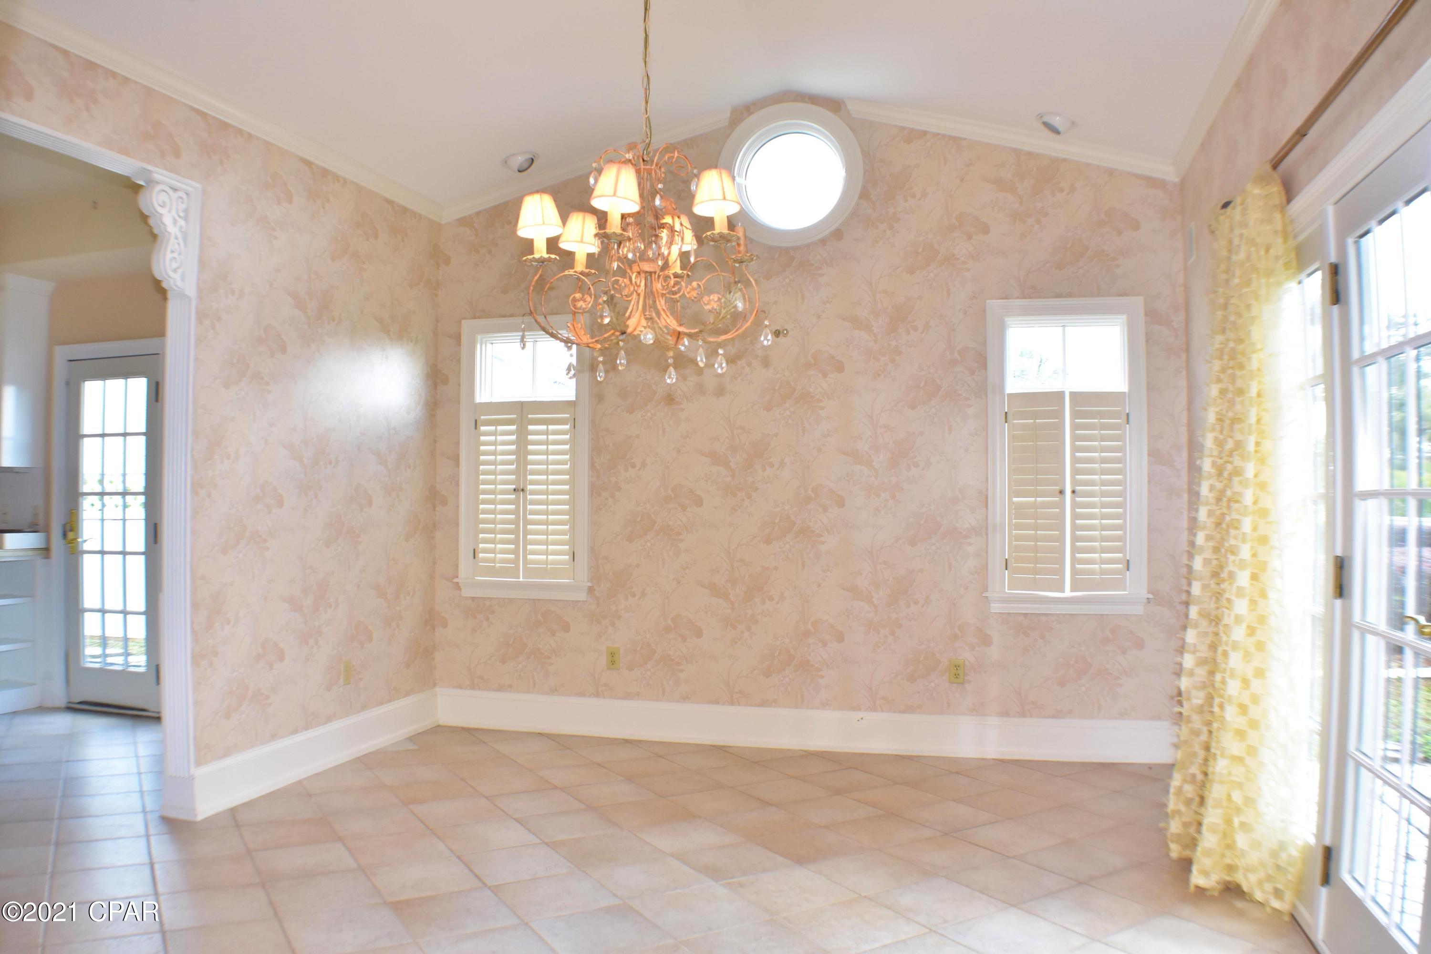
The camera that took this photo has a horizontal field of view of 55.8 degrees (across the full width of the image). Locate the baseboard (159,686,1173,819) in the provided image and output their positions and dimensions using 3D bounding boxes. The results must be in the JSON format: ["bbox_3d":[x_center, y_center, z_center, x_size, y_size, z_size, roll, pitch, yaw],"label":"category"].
[{"bbox_3d":[0.031,1.228,5.681,3.850,0.197,2.160,0,-1,14],"label":"baseboard"}]

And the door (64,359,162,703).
[{"bbox_3d":[-3.338,0.323,7.500,0.635,2.000,0.060,0,-1,17],"label":"door"}]

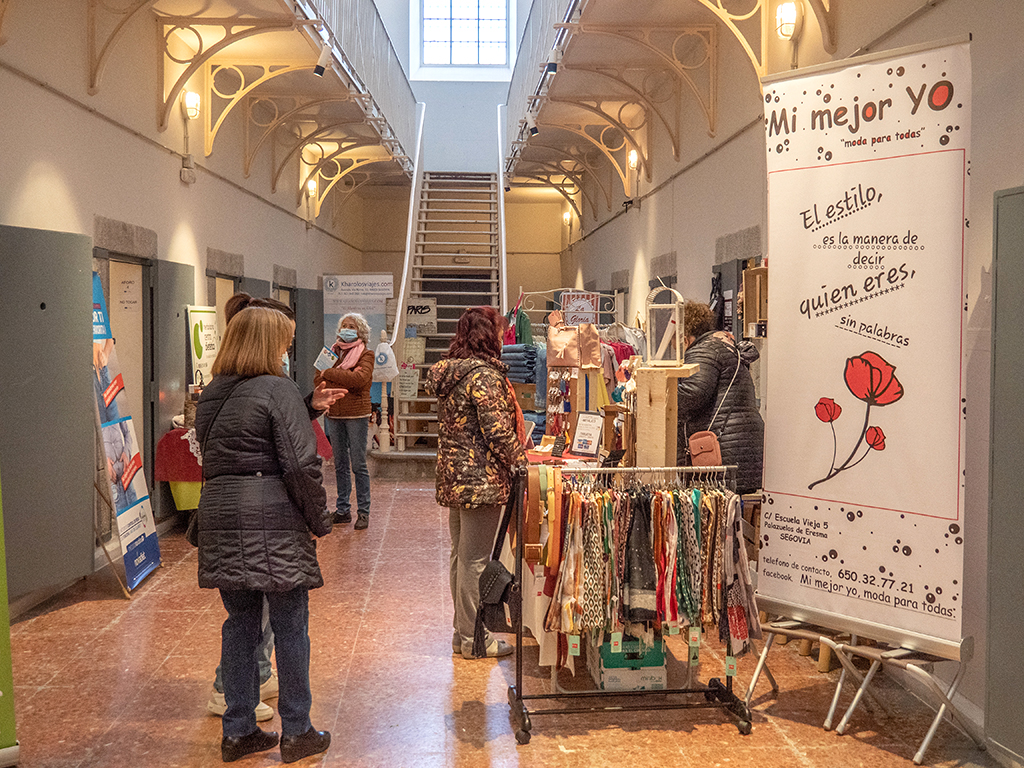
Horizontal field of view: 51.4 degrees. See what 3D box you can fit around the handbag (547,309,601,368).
[{"bbox_3d":[0.381,-0.271,6.495,0.330,0.350,0.160,0,3,3],"label":"handbag"}]

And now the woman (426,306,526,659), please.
[{"bbox_3d":[-0.166,0.444,4.875,0.380,1.595,0.460,-2,4,-28],"label":"woman"}]

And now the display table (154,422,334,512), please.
[{"bbox_3d":[-1.920,0.691,7.655,1.150,0.780,0.950,0,3,0],"label":"display table"}]

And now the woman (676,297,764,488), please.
[{"bbox_3d":[1.087,0.391,5.533,0.480,1.620,0.500,3,4,37],"label":"woman"}]

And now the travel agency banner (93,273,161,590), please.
[{"bbox_3d":[-2.395,0.242,6.193,0.200,1.850,0.800,-12,4,-4],"label":"travel agency banner"}]

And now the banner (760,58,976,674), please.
[{"bbox_3d":[1.265,-0.115,3.929,0.160,2.120,0.850,-3,5,-42],"label":"banner"}]

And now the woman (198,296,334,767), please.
[{"bbox_3d":[-0.873,0.516,3.777,0.460,1.580,0.350,2,4,33],"label":"woman"}]

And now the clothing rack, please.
[{"bbox_3d":[0.440,0.803,4.095,0.880,0.980,0.470,0,3,-6],"label":"clothing rack"}]

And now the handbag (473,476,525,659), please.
[{"bbox_3d":[-0.051,0.693,4.068,0.180,0.690,0.150,2,4,30],"label":"handbag"}]

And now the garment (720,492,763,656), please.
[{"bbox_3d":[0.875,0.730,4.081,0.160,0.630,0.180,0,3,-6],"label":"garment"}]

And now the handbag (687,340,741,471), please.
[{"bbox_3d":[0.998,0.107,5.316,0.260,0.620,0.170,1,4,14],"label":"handbag"}]

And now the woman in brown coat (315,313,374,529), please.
[{"bbox_3d":[-1.254,0.254,7.999,0.460,1.600,0.360,1,4,20],"label":"woman in brown coat"}]

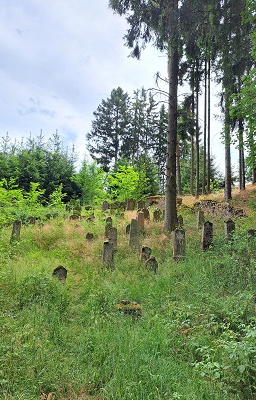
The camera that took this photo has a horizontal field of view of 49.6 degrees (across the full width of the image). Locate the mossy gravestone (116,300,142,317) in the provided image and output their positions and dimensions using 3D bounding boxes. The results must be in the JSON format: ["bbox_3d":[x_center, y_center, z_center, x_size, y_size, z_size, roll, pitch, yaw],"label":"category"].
[{"bbox_3d":[0.030,2.201,5.600,0.480,0.300,0.260,2,-5,-8],"label":"mossy gravestone"}]

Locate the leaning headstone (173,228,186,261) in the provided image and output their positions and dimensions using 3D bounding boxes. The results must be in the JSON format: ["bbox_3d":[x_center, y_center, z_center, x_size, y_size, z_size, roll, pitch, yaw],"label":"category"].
[{"bbox_3d":[2.330,2.029,12.500,0.470,1.400,0.200,5,-5,-18],"label":"leaning headstone"}]

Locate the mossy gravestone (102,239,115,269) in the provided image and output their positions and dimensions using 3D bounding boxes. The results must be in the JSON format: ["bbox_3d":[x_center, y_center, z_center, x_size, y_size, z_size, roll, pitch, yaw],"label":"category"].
[{"bbox_3d":[-0.816,2.259,11.600,0.430,1.250,0.180,5,-5,-12],"label":"mossy gravestone"}]

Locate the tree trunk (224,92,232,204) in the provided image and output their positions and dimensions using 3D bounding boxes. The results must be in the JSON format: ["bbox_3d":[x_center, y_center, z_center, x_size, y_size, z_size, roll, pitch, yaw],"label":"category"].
[{"bbox_3d":[8.879,-4.771,24.500,0.550,9.800,0.550,1,-5,0],"label":"tree trunk"}]

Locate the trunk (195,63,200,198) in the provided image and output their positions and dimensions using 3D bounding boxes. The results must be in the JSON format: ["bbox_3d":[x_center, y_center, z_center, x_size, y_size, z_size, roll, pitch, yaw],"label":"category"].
[{"bbox_3d":[7.174,-7.092,28.500,0.420,13.800,0.420,1,-5,0],"label":"trunk"}]

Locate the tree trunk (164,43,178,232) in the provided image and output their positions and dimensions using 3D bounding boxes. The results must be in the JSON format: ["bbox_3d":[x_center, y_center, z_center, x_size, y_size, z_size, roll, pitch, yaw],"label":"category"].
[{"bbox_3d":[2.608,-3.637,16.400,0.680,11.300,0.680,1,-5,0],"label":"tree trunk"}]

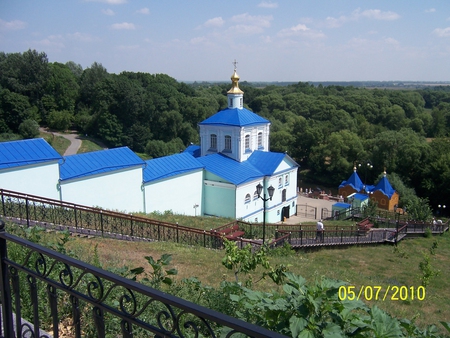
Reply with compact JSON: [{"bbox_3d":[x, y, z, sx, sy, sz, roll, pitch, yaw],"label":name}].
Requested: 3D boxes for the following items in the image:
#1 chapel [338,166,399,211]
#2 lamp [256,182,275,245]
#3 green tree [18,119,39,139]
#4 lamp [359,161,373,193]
[{"bbox_3d":[29.535,3.078,86.971,4.600,8.000,11.200,-10,15,-41],"label":"chapel"},{"bbox_3d":[2.306,2.955,24.915,1.120,4.200,0.400,8,14,35],"label":"lamp"},{"bbox_3d":[-62.923,-12.861,138.000,6.600,6.600,6.400,0,11,0],"label":"green tree"},{"bbox_3d":[26.704,2.860,81.869,2.400,8.800,2.200,0,11,0],"label":"lamp"}]

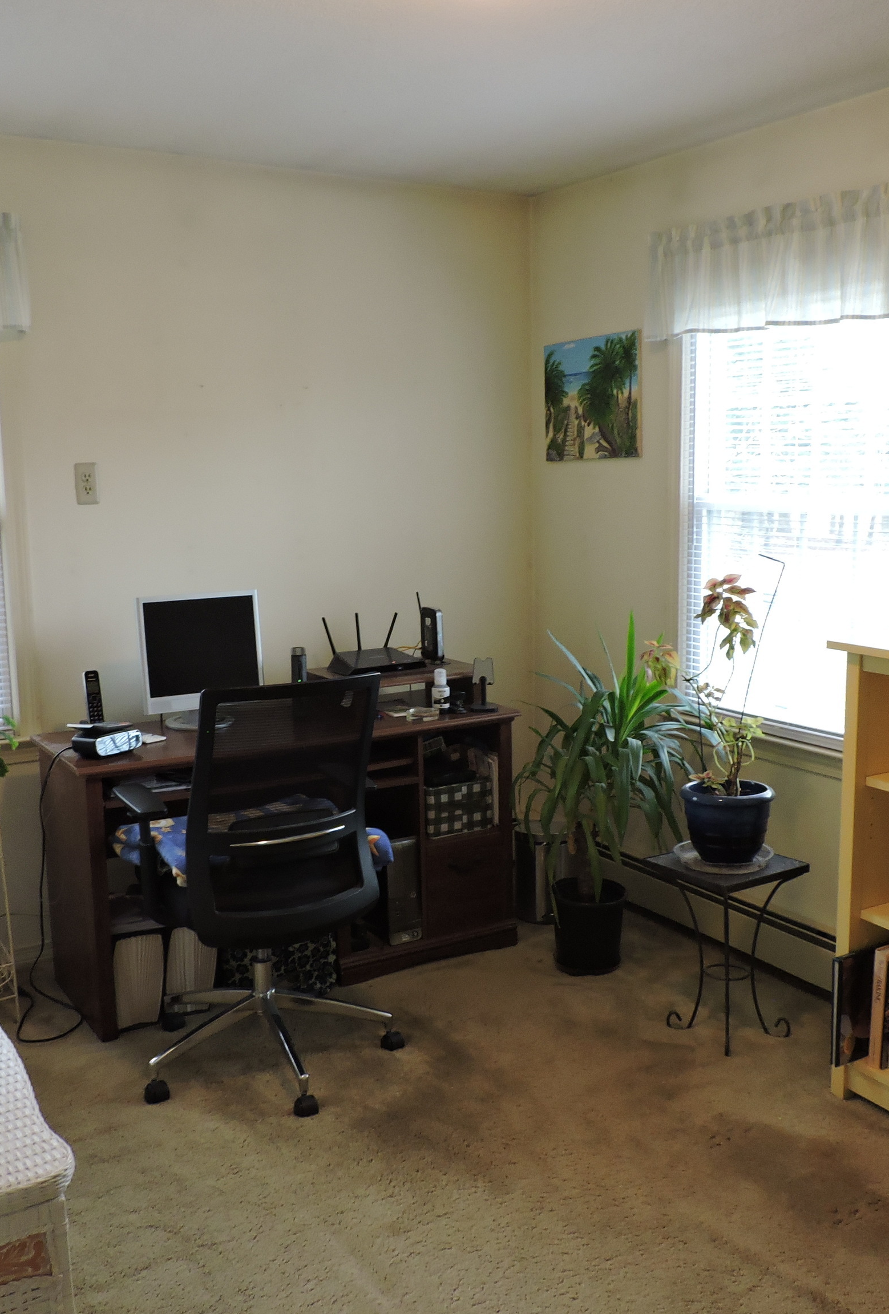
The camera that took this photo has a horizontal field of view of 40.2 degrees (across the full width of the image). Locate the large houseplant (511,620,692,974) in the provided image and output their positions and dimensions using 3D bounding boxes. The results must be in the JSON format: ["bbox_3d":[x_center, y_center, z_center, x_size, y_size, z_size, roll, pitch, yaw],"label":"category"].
[{"bbox_3d":[0.462,0.391,3.542,0.480,1.040,0.480,-1,9,0],"label":"large houseplant"}]

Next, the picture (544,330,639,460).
[{"bbox_3d":[0.497,-0.875,4.137,0.020,0.405,0.505,-6,11,-31],"label":"picture"}]

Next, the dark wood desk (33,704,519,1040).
[{"bbox_3d":[-0.475,0.564,3.675,1.320,0.750,0.520,-6,10,-29],"label":"dark wood desk"}]

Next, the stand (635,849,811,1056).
[{"bbox_3d":[0.723,0.749,3.113,0.300,0.460,0.300,-7,11,-31],"label":"stand"}]

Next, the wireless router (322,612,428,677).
[{"bbox_3d":[-0.222,-0.051,3.842,0.285,0.165,0.205,-7,11,-35],"label":"wireless router"}]

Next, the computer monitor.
[{"bbox_3d":[-0.723,0.004,3.622,0.365,0.380,0.200,-6,11,-31],"label":"computer monitor"}]

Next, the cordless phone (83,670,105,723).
[{"bbox_3d":[-1.012,0.118,3.527,0.047,0.165,0.030,-6,-9,-31],"label":"cordless phone"}]

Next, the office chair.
[{"bbox_3d":[-0.458,0.517,2.999,0.650,1.000,0.660,-5,10,-24],"label":"office chair"}]

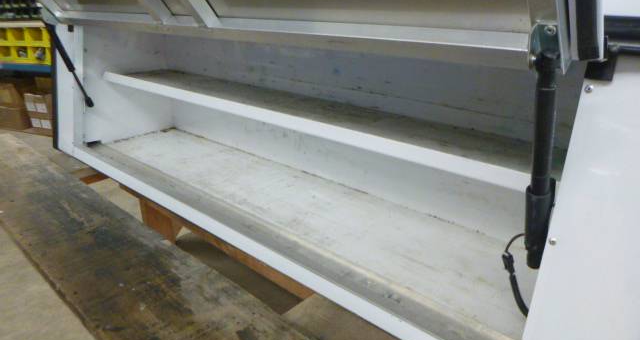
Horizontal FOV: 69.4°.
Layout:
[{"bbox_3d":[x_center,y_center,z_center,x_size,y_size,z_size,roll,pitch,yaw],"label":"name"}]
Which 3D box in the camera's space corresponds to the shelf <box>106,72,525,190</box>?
[{"bbox_3d":[-0.120,-0.198,1.339,1.665,0.036,0.262,18,28,39],"label":"shelf"}]

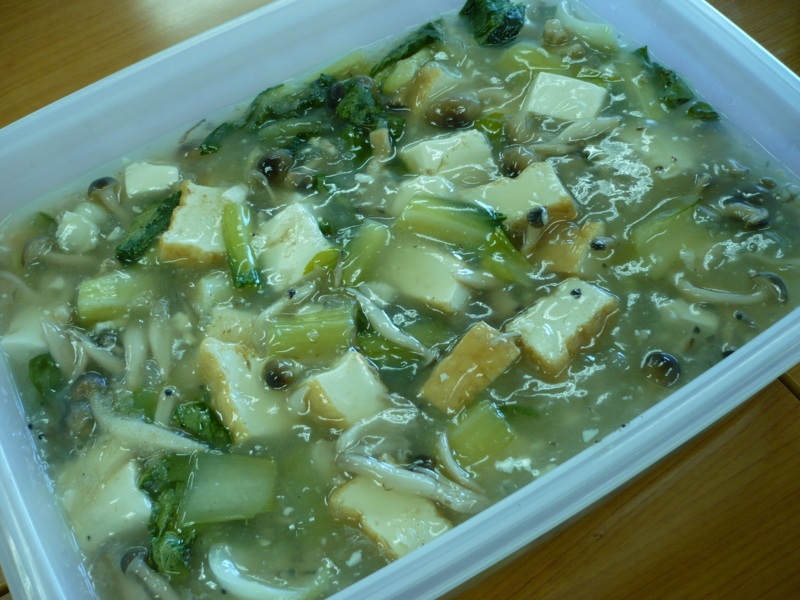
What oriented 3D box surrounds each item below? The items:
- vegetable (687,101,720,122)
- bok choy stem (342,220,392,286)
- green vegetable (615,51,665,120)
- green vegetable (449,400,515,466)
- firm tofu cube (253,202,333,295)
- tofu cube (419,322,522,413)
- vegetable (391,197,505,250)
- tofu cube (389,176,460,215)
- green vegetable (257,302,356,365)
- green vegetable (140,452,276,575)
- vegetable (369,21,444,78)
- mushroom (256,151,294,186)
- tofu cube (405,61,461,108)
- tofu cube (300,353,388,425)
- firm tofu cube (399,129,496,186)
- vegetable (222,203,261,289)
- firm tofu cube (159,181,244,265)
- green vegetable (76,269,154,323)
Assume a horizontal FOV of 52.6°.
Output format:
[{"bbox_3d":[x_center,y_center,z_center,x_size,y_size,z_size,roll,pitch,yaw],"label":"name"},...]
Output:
[{"bbox_3d":[0.167,-0.104,0.444,0.017,0.006,0.009,18,64,15],"label":"vegetable"},{"bbox_3d":[-0.015,-0.020,0.390,0.016,0.013,0.028,19,64,14],"label":"bok choy stem"},{"bbox_3d":[0.137,-0.122,0.464,0.017,0.012,0.036,-15,60,-3],"label":"green vegetable"},{"bbox_3d":[0.030,0.052,0.303,0.021,0.010,0.018,-36,59,-14],"label":"green vegetable"},{"bbox_3d":[-0.050,-0.021,0.394,0.027,0.024,0.033,-37,65,-16],"label":"firm tofu cube"},{"bbox_3d":[0.028,0.031,0.320,0.038,0.021,0.020,-41,61,-17],"label":"tofu cube"},{"bbox_3d":[0.025,-0.040,0.424,0.053,0.012,0.019,14,63,13],"label":"vegetable"},{"bbox_3d":[0.012,-0.042,0.370,0.030,0.021,0.022,1,58,9],"label":"tofu cube"},{"bbox_3d":[-0.041,0.018,0.370,0.038,0.015,0.022,-9,60,-1],"label":"green vegetable"},{"bbox_3d":[-0.070,0.080,0.301,0.047,0.014,0.040,-5,57,5],"label":"green vegetable"},{"bbox_3d":[0.004,-0.151,0.487,0.050,0.010,0.015,-36,63,-14],"label":"vegetable"},{"bbox_3d":[-0.069,-0.074,0.450,0.017,0.013,0.016,-3,60,4],"label":"mushroom"},{"bbox_3d":[0.020,-0.128,0.484,0.024,0.019,0.028,23,65,17],"label":"tofu cube"},{"bbox_3d":[-0.020,0.038,0.322,0.022,0.021,0.025,-37,60,-15],"label":"tofu cube"},{"bbox_3d":[0.025,-0.069,0.417,0.038,0.024,0.028,-15,61,-5],"label":"firm tofu cube"},{"bbox_3d":[-0.084,-0.029,0.424,0.011,0.011,0.045,-15,60,-3],"label":"vegetable"},{"bbox_3d":[-0.108,-0.042,0.443,0.035,0.021,0.036,8,62,10],"label":"firm tofu cube"},{"bbox_3d":[-0.134,0.001,0.387,0.031,0.015,0.020,-14,61,-4],"label":"green vegetable"}]

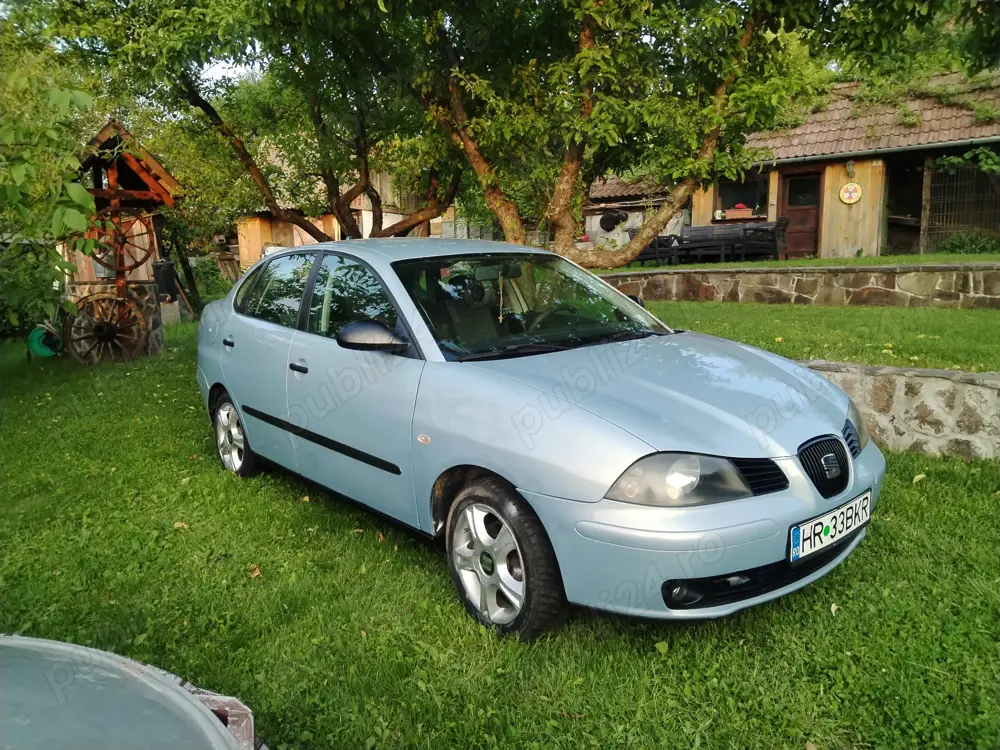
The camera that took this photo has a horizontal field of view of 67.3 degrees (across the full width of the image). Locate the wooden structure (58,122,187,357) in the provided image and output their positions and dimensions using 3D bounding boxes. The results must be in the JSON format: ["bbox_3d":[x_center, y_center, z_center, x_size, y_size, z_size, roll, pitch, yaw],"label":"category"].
[{"bbox_3d":[-5.133,-1.718,9.995,1.550,3.000,1.250,-6,10,-37],"label":"wooden structure"}]

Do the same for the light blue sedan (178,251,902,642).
[{"bbox_3d":[-0.303,-0.007,4.015,1.710,1.430,4.280,-9,13,-39],"label":"light blue sedan"}]

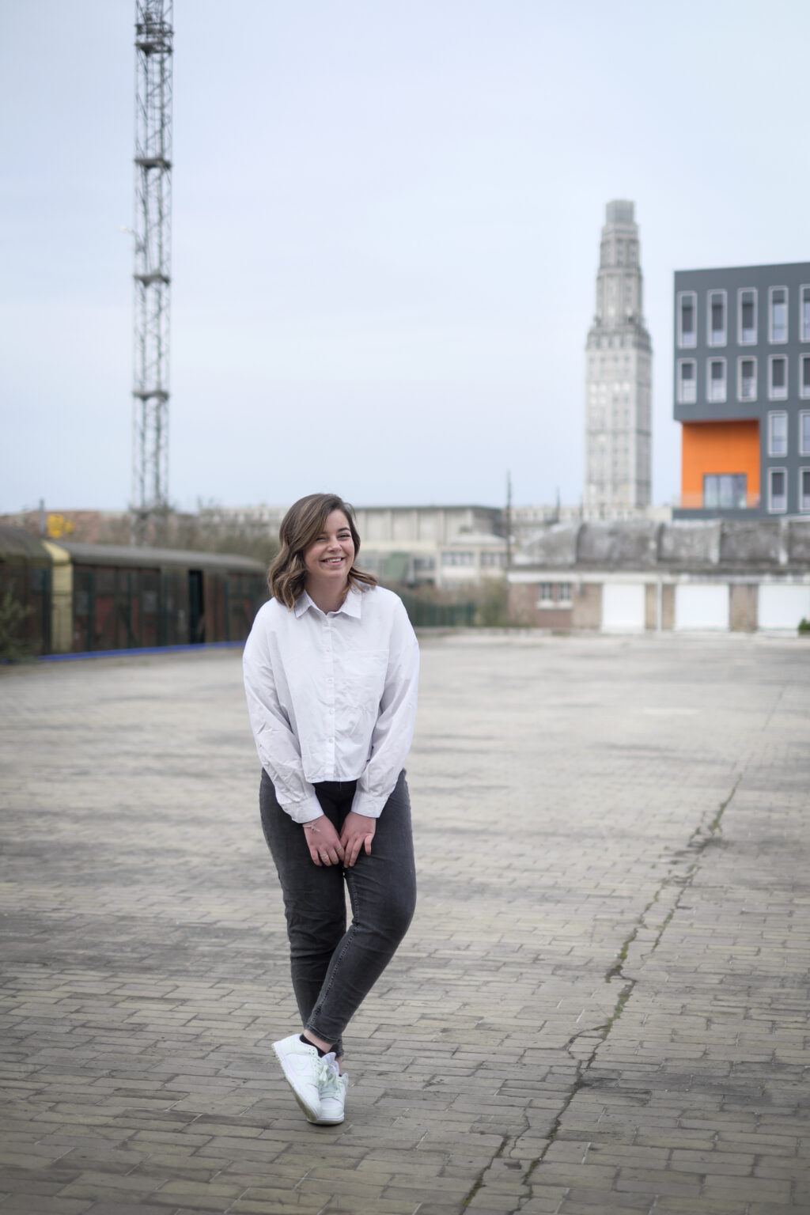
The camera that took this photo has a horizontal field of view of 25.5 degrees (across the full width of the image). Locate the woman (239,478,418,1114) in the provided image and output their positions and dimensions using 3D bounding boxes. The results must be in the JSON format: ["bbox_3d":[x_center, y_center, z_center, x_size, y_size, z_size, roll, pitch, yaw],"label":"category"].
[{"bbox_3d":[-0.198,0.514,4.740,0.480,1.630,0.400,1,0,-3],"label":"woman"}]

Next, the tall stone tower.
[{"bbox_3d":[58.000,-55.900,487.000,14.800,110.000,14.800,1,0,24],"label":"tall stone tower"}]

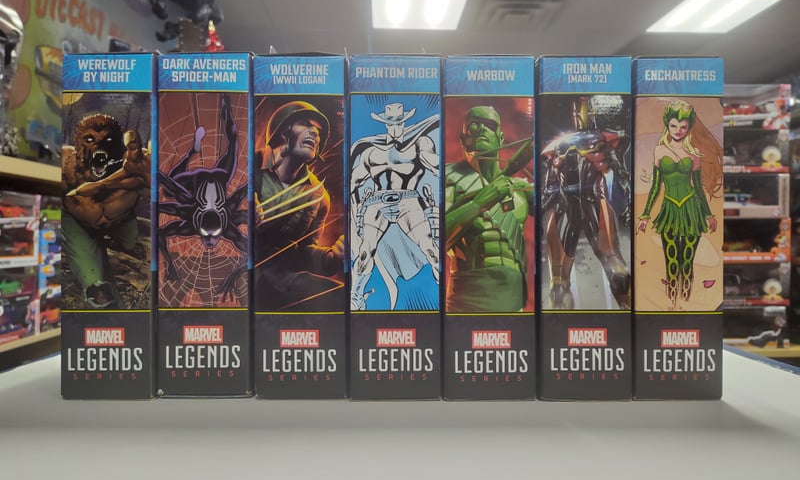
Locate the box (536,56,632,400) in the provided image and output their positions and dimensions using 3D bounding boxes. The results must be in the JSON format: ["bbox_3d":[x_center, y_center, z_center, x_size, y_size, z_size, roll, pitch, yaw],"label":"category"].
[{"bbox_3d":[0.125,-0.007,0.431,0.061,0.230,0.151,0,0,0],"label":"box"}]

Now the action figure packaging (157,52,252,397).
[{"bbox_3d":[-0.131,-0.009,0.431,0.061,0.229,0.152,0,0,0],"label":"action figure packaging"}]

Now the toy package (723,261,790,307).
[{"bbox_3d":[0.839,0.111,1.377,0.260,0.109,0.115,0,0,0],"label":"toy package"}]

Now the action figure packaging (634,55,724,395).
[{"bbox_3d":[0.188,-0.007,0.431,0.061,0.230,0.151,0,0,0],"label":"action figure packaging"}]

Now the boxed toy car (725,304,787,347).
[{"bbox_3d":[1.010,0.257,1.623,0.270,0.123,0.125,0,0,0],"label":"boxed toy car"}]

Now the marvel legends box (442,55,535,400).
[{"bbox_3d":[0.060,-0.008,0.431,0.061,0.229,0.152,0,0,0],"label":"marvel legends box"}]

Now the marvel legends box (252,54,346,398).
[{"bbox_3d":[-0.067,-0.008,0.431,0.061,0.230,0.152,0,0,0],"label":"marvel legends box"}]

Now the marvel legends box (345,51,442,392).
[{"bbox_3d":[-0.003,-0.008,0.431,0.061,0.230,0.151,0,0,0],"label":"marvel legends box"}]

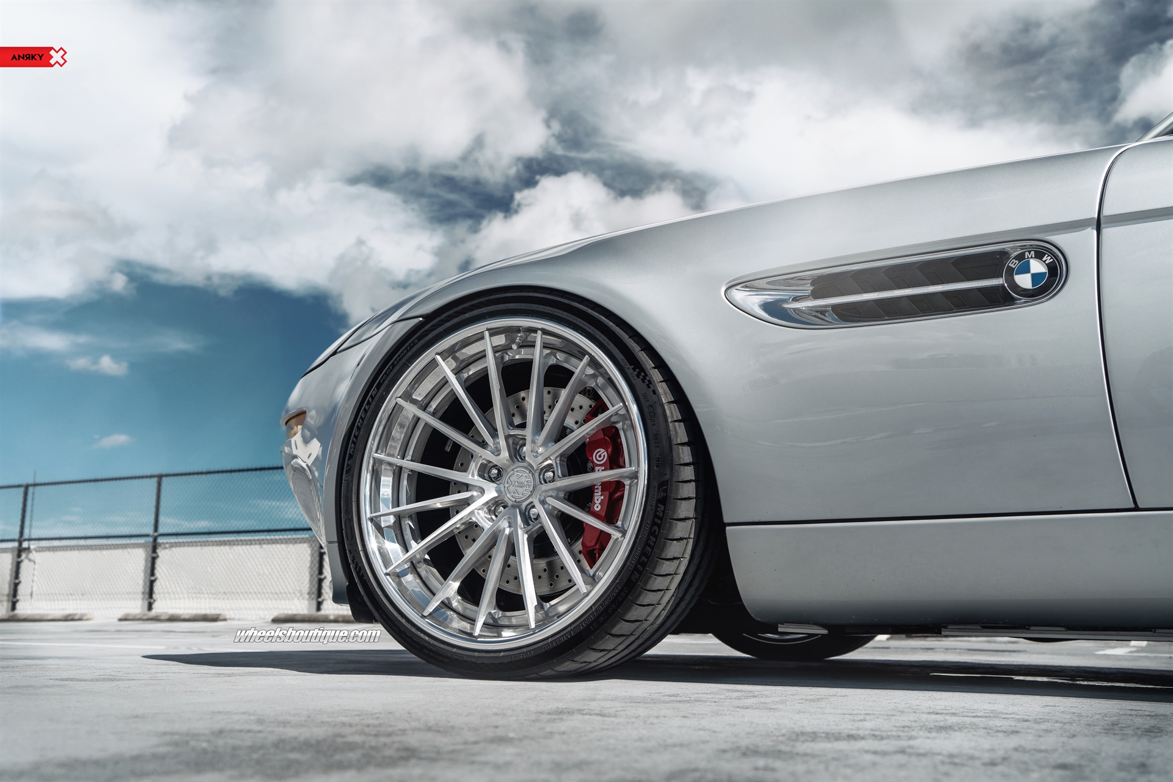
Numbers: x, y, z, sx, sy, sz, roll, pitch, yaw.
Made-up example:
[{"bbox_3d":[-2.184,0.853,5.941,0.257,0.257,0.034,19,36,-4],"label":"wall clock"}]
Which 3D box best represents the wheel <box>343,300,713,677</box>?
[{"bbox_3d":[-0.102,0.165,1.992,0.686,0.680,0.260,-6,-14,27],"label":"wheel"}]

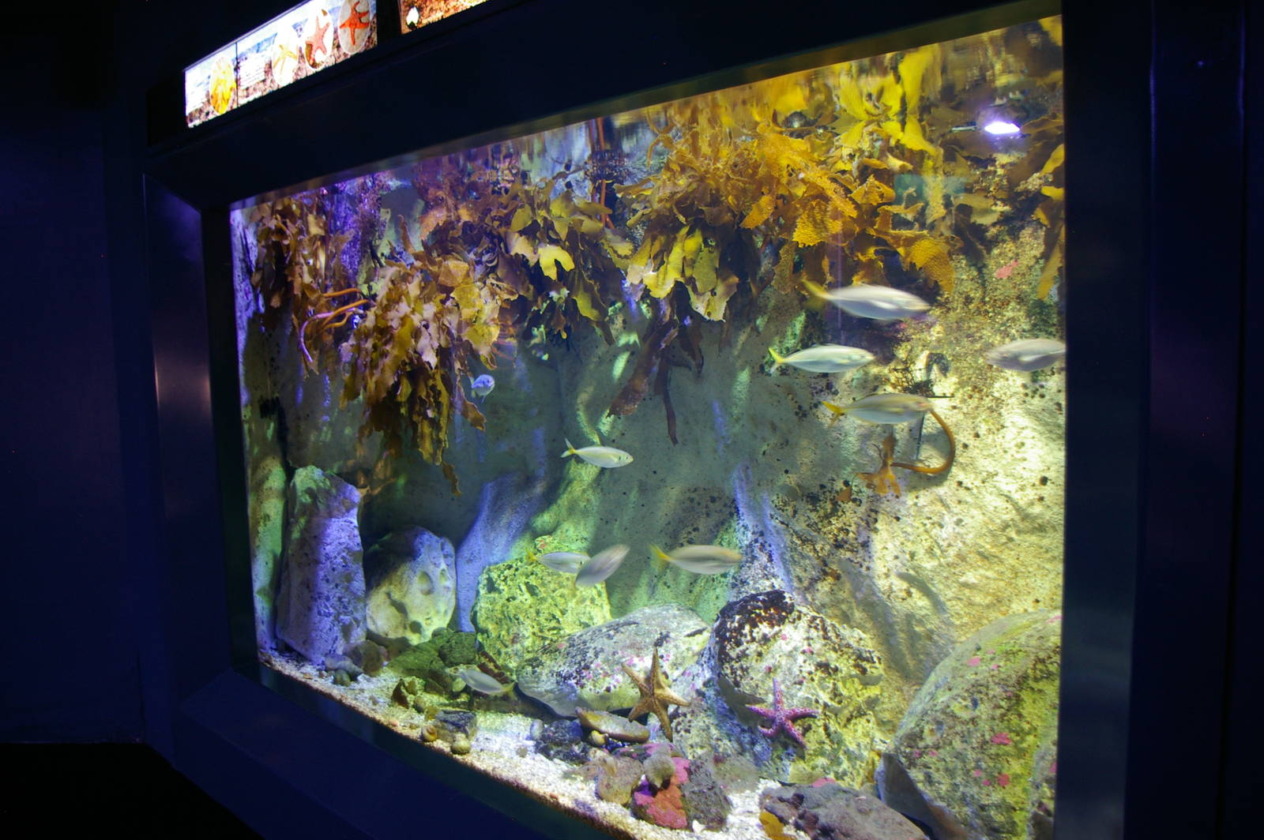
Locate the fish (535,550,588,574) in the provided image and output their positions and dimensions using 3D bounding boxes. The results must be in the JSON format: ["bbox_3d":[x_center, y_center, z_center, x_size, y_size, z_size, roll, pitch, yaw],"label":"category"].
[{"bbox_3d":[-0.194,0.406,2.720,0.195,0.060,0.030,1,6,28],"label":"fish"}]

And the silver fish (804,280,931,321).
[{"bbox_3d":[0.437,-0.223,1.750,0.237,0.066,0.034,10,10,25],"label":"silver fish"}]

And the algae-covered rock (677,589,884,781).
[{"bbox_3d":[0.386,0.689,2.480,0.516,0.447,0.438,0,5,9],"label":"algae-covered rock"}]

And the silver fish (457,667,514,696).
[{"bbox_3d":[-0.410,0.729,2.650,0.205,0.054,0.030,10,11,31],"label":"silver fish"}]

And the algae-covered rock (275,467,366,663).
[{"bbox_3d":[-1.087,0.504,3.300,0.293,0.682,0.230,4,7,44],"label":"algae-covered rock"}]

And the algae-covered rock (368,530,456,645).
[{"bbox_3d":[-0.799,0.599,3.420,0.313,0.402,0.297,-3,5,-14],"label":"algae-covered rock"}]

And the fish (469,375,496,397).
[{"bbox_3d":[-0.450,-0.104,2.850,0.033,0.062,0.190,-4,4,-30],"label":"fish"}]

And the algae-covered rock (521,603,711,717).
[{"bbox_3d":[-0.059,0.700,2.780,0.558,0.270,0.390,-1,5,-1],"label":"algae-covered rock"}]

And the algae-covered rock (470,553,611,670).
[{"bbox_3d":[-0.296,0.651,3.150,0.456,0.377,0.388,-2,5,-6],"label":"algae-covered rock"}]

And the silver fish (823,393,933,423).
[{"bbox_3d":[0.533,-0.026,2.050,0.238,0.063,0.033,-3,4,28],"label":"silver fish"}]

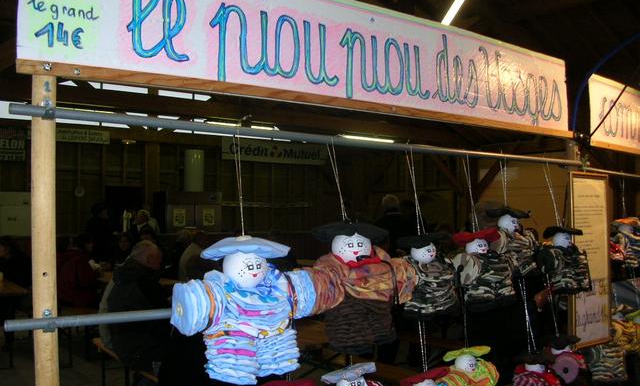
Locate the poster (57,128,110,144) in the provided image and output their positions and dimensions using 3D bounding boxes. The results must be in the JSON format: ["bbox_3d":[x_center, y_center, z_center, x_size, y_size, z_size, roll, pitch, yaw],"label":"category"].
[{"bbox_3d":[-4.147,-0.999,11.300,0.990,0.250,0.020,1,-3,-25],"label":"poster"}]

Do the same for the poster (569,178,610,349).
[{"bbox_3d":[1.046,0.261,2.500,0.285,0.670,0.030,2,-3,-37],"label":"poster"}]

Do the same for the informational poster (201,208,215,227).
[{"bbox_3d":[-2.042,0.452,11.850,0.215,0.305,0.010,1,-3,-25],"label":"informational poster"}]

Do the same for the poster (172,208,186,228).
[{"bbox_3d":[-2.510,0.445,11.600,0.215,0.305,0.010,1,-3,-25],"label":"poster"}]

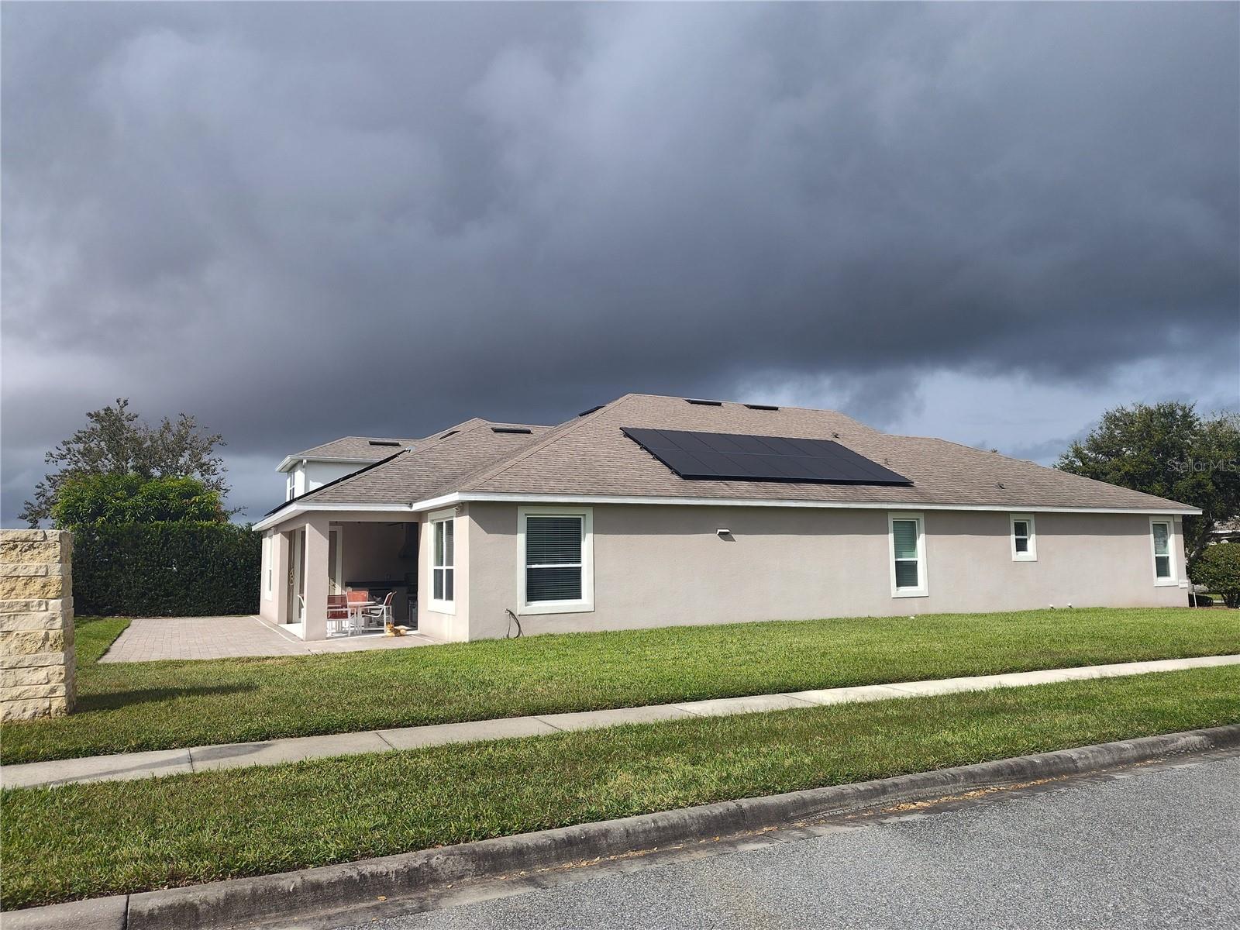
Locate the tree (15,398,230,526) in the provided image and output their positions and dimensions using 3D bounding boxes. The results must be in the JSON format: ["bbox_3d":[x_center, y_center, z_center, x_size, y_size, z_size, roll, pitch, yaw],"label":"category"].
[{"bbox_3d":[-25.150,1.790,41.425,9.600,10.312,9.400,3,-7,-31],"label":"tree"}]

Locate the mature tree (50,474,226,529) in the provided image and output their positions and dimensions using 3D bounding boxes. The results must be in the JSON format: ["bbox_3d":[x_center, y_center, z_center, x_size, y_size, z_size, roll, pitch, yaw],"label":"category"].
[{"bbox_3d":[-19.530,3.130,33.186,6.500,5.626,6.200,3,-7,-30],"label":"mature tree"}]

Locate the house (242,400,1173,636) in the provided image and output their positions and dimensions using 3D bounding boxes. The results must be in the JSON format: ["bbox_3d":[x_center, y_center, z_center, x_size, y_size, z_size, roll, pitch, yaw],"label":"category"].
[{"bbox_3d":[3.378,1.351,29.458,29.050,7.380,17.130,2,-7,-28],"label":"house"}]

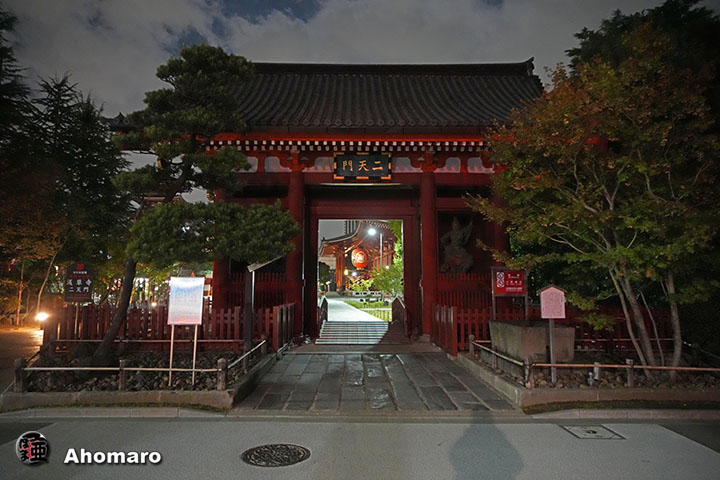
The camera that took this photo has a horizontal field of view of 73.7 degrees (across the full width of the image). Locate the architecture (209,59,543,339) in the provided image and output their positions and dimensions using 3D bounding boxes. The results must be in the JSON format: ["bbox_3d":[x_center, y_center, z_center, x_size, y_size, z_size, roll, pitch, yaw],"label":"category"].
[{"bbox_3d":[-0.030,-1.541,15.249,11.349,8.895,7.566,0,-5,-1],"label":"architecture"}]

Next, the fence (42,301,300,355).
[{"bbox_3d":[-4.090,1.968,11.004,4.850,1.018,2.085,0,-5,-1],"label":"fence"}]

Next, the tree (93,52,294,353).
[{"bbox_3d":[-2.883,-0.681,8.319,3.589,5.645,3.104,0,-5,-1],"label":"tree"}]

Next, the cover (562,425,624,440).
[{"bbox_3d":[2.612,2.181,5.418,0.495,0.029,0.516,0,-5,-1],"label":"cover"}]

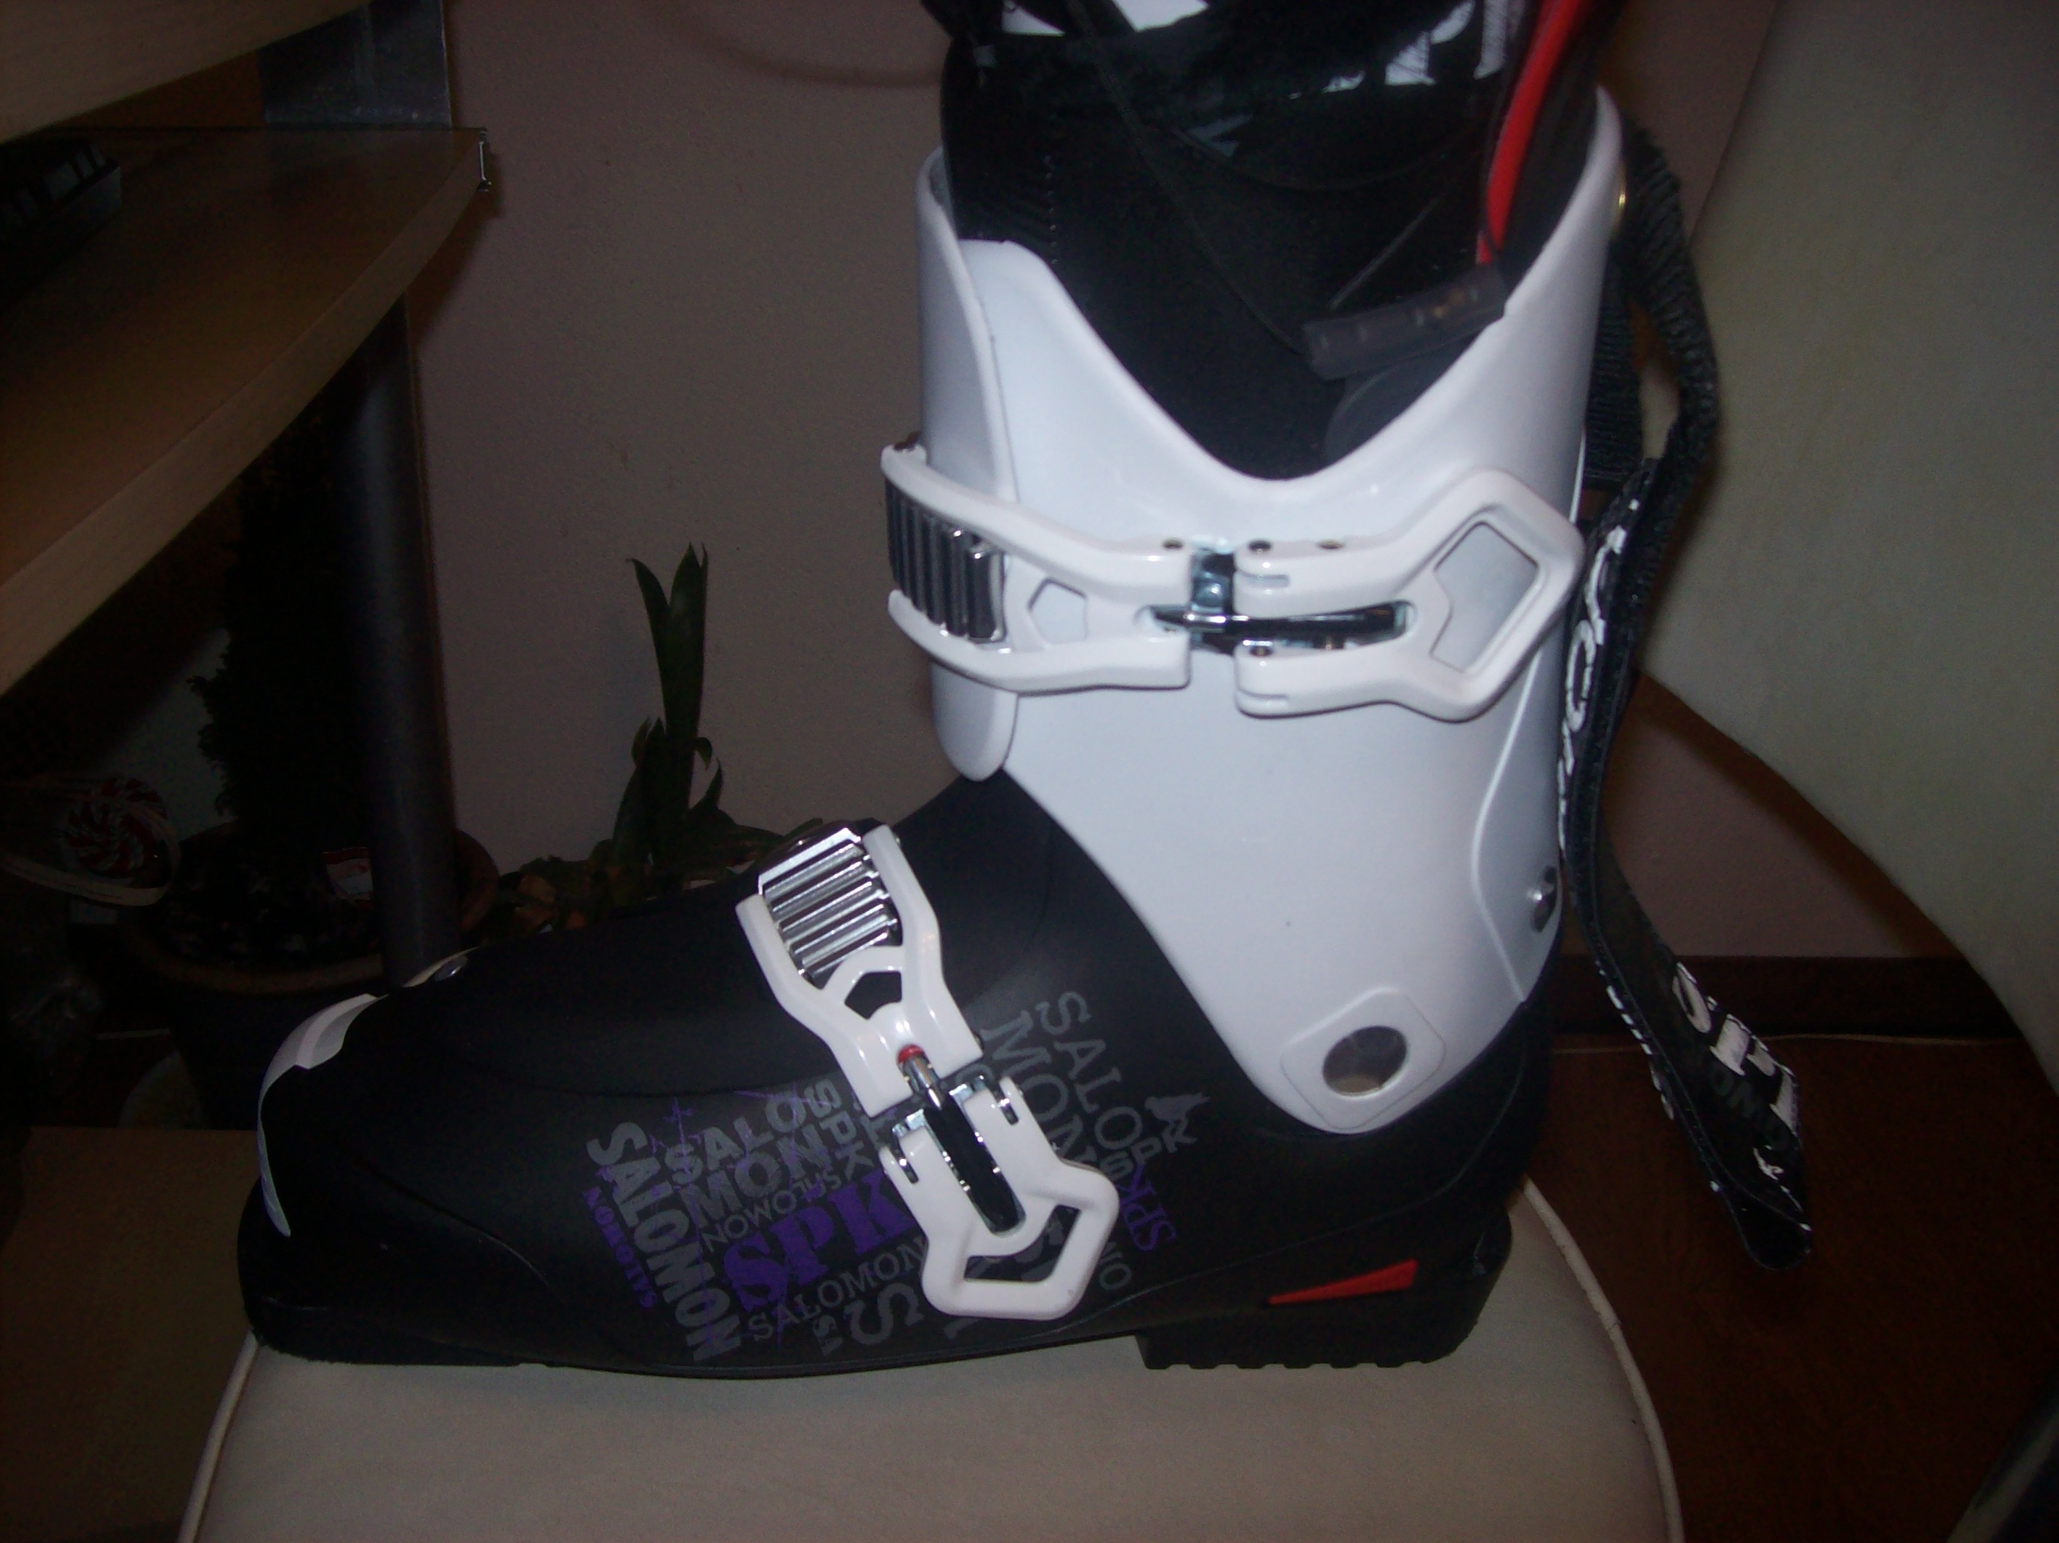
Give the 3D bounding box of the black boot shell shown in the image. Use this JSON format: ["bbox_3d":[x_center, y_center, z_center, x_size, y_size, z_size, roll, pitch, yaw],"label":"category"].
[{"bbox_3d":[-0.038,0.062,0.518,0.326,0.148,0.115,1,22,-2],"label":"black boot shell"}]

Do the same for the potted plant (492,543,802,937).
[{"bbox_3d":[-0.233,0.050,1.424,0.210,0.430,0.200,1,22,0],"label":"potted plant"}]

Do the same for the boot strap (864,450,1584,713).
[{"bbox_3d":[0.041,-0.040,0.445,0.148,0.055,0.078,1,22,0],"label":"boot strap"}]

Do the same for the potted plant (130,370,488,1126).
[{"bbox_3d":[-0.448,-0.003,1.330,0.240,0.590,0.240,1,22,0],"label":"potted plant"}]

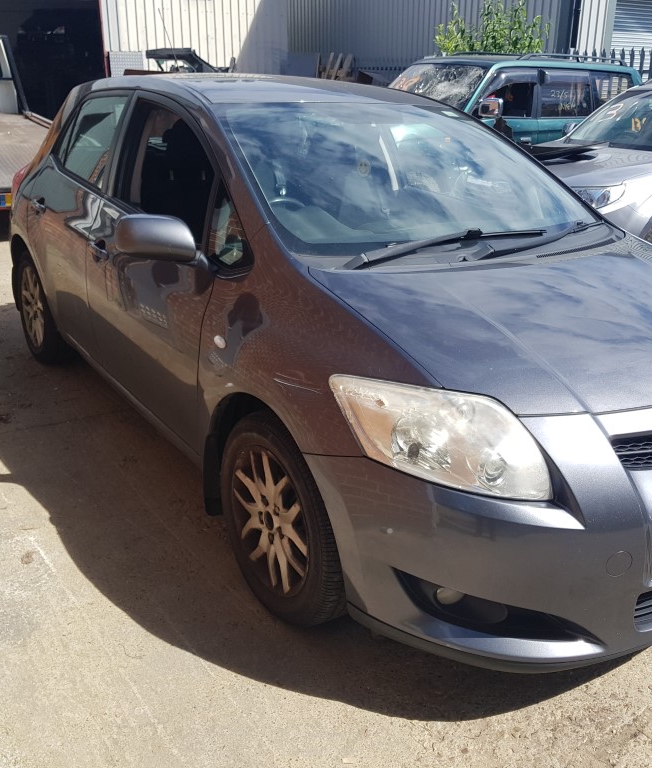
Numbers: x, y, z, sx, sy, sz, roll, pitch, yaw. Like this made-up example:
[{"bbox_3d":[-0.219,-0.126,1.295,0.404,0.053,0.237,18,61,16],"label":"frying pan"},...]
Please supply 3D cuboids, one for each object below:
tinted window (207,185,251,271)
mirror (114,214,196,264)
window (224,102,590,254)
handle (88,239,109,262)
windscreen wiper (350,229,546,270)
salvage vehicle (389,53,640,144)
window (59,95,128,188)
[{"bbox_3d":[-0.254,-0.447,2.218,0.040,0.240,0.275,14,7,-44],"label":"tinted window"},{"bbox_3d":[-0.464,-0.409,2.191,0.240,0.155,0.140,-11,24,-31],"label":"mirror"},{"bbox_3d":[0.334,-0.694,2.633,1.360,0.110,0.930,-11,52,-31],"label":"window"},{"bbox_3d":[-0.867,-0.503,2.931,0.055,0.055,0.200,-11,24,-31],"label":"handle"},{"bbox_3d":[0.392,-0.419,2.340,0.760,0.095,0.120,-11,24,-31],"label":"windscreen wiper"},{"bbox_3d":[1.843,-3.084,9.583,4.700,1.880,1.800,-12,24,-32],"label":"salvage vehicle"},{"bbox_3d":[-1.012,-1.064,3.335,0.050,0.370,0.760,16,9,-37],"label":"window"}]

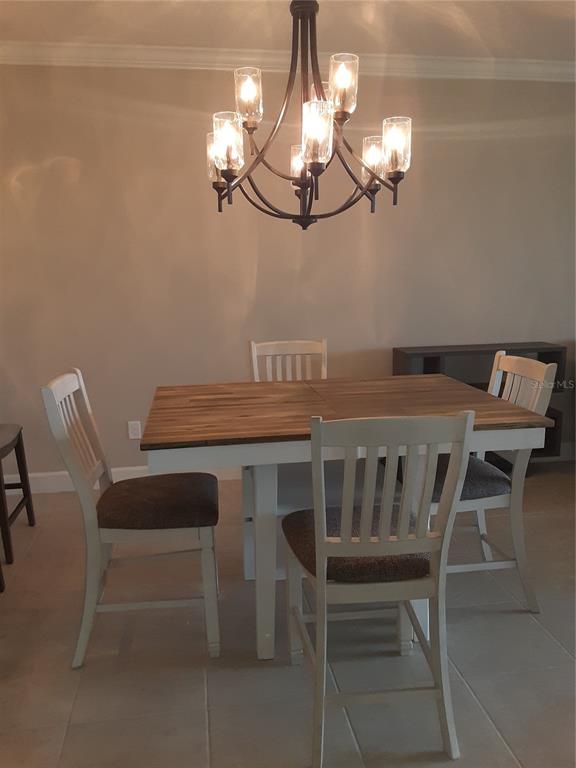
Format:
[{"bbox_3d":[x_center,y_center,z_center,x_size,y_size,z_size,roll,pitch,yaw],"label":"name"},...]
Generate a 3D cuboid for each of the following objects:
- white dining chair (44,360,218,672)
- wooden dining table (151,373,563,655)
[{"bbox_3d":[-0.565,0.485,2.357,0.575,1.065,0.475,-2,11,-7],"label":"white dining chair"},{"bbox_3d":[0.167,0.518,2.518,1.400,0.914,0.935,-3,11,-9],"label":"wooden dining table"}]

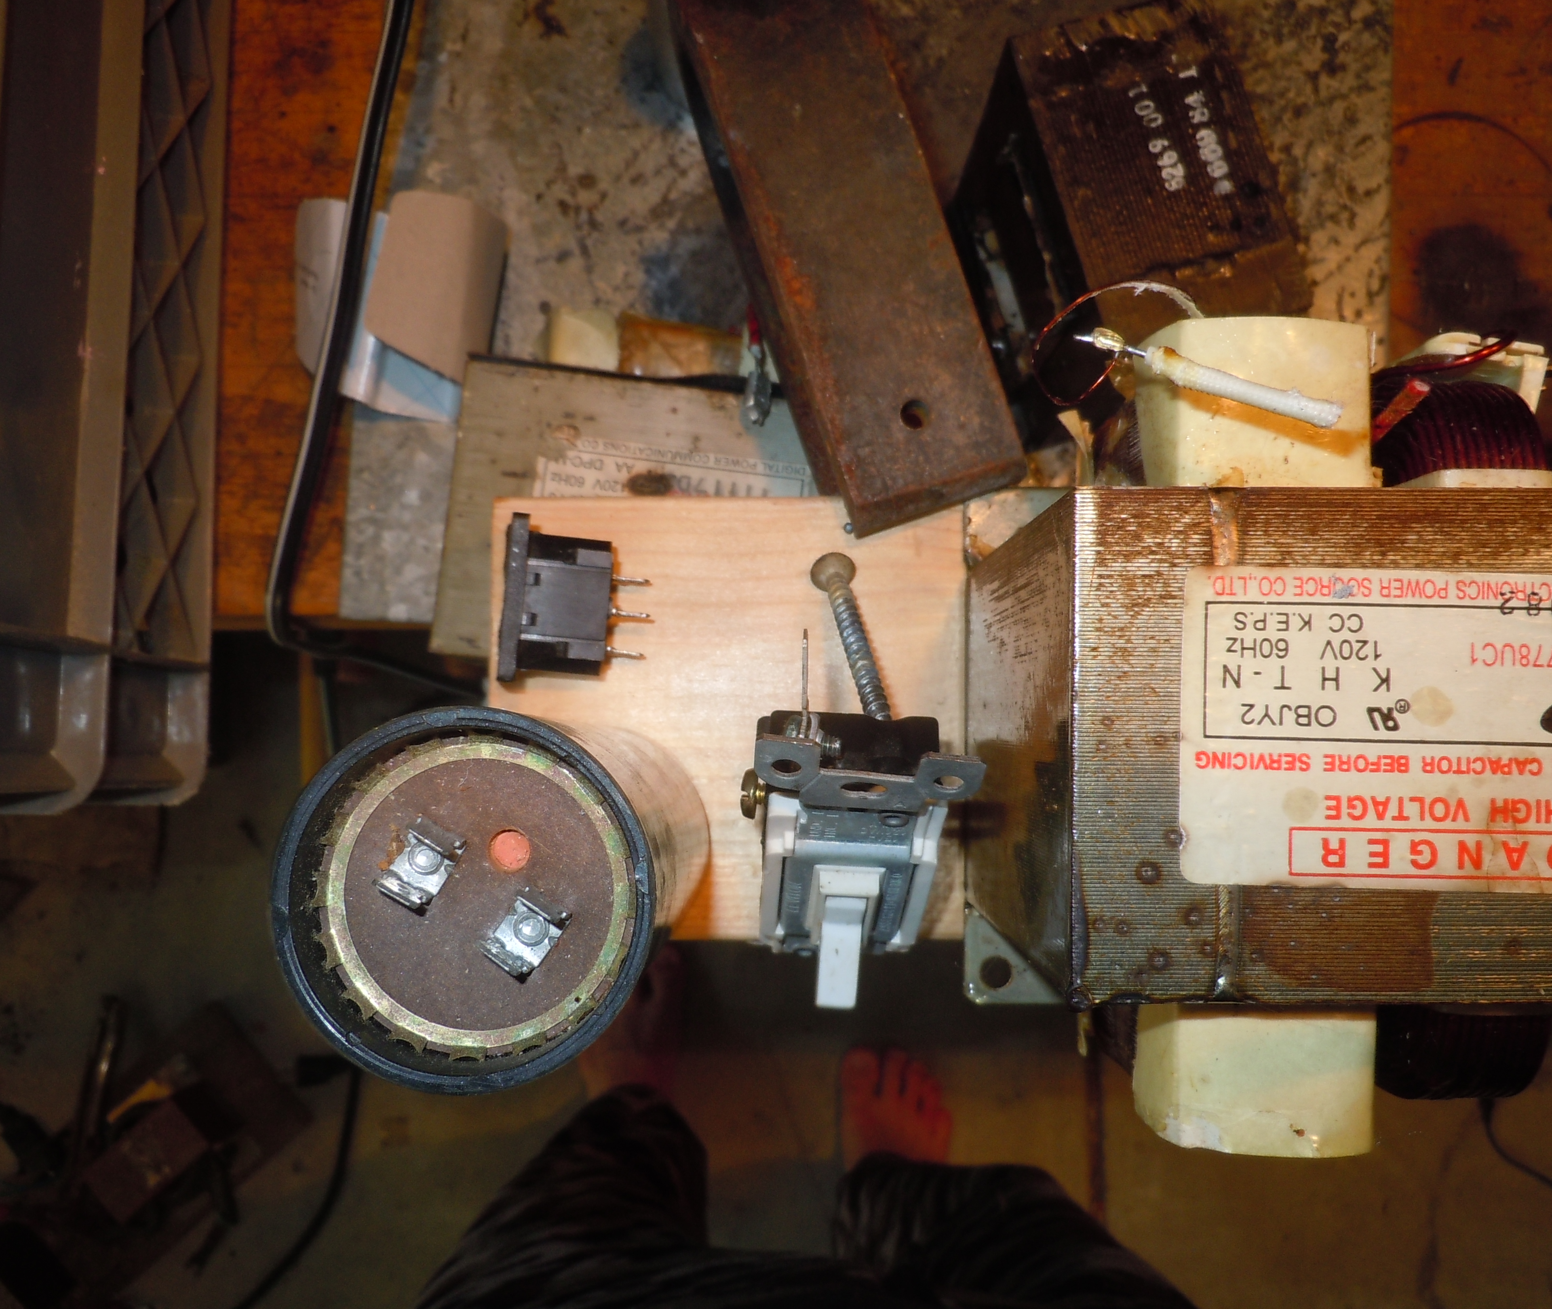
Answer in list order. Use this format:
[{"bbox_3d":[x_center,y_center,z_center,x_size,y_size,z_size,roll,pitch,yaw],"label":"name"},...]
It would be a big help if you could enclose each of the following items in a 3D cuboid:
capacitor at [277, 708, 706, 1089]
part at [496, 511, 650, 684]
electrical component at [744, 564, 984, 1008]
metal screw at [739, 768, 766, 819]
[{"bbox_3d":[-0.038,0.035,0.231,0.050,0.100,0.050,0,87,1],"label":"capacitor"},{"bbox_3d":[-0.037,-0.010,0.270,0.026,0.024,0.031,5,87,1],"label":"part"},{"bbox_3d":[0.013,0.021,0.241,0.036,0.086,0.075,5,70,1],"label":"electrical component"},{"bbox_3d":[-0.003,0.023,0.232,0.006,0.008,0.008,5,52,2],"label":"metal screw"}]

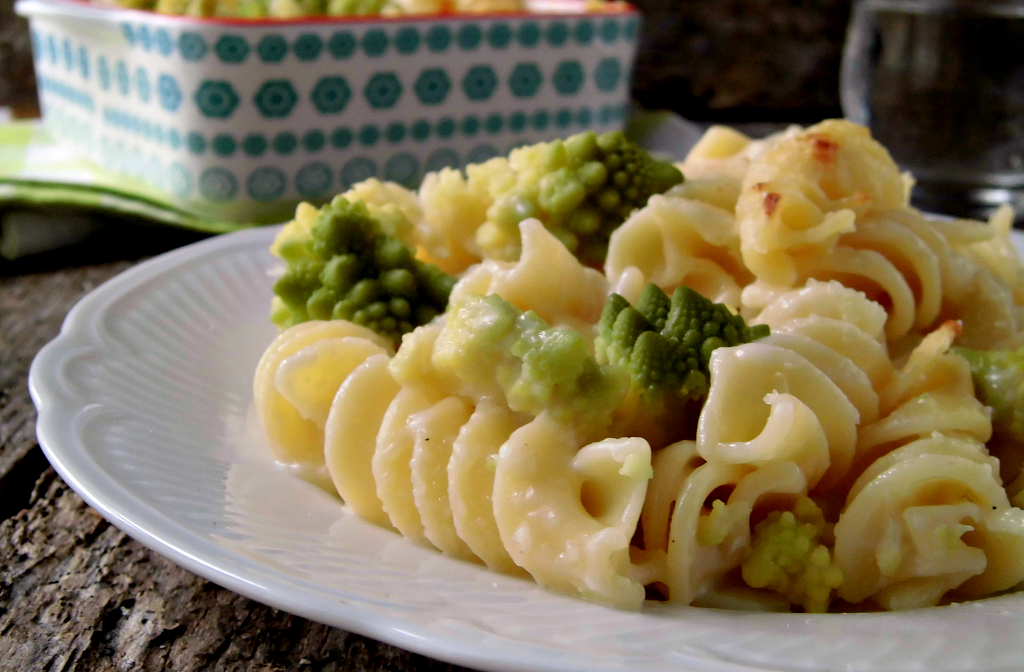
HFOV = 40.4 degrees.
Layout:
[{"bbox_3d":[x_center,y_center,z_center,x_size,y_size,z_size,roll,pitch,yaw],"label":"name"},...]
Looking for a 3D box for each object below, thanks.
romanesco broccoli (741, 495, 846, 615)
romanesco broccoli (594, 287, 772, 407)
[{"bbox_3d":[0.040,0.032,0.200,0.015,0.015,0.013,2,20,0],"label":"romanesco broccoli"},{"bbox_3d":[0.028,0.002,0.225,0.029,0.020,0.023,2,20,0],"label":"romanesco broccoli"}]

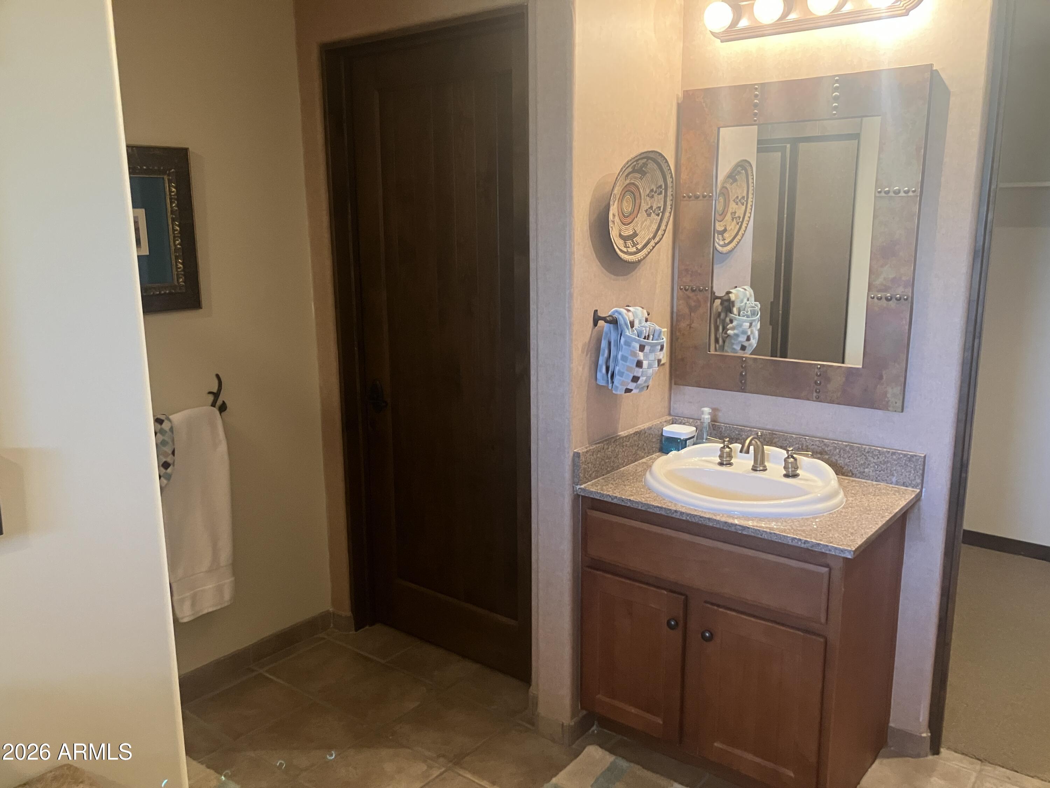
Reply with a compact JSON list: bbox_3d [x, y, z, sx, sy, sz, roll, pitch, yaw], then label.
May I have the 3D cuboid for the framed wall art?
[{"bbox_3d":[-1.171,-0.485,2.523,0.030,0.500,0.410,8,14,38],"label":"framed wall art"}]

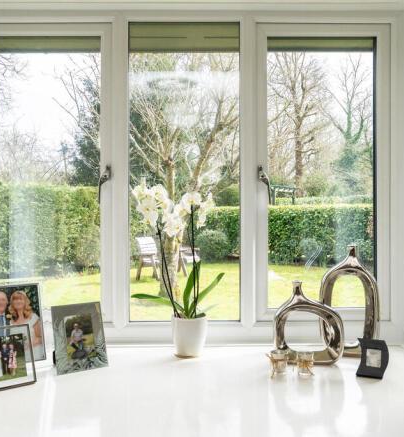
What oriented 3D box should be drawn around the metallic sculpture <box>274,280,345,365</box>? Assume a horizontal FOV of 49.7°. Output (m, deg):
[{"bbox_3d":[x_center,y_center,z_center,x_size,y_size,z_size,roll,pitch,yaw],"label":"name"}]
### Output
[{"bbox_3d":[0.370,0.355,1.515,0.235,0.280,0.080,0,0,4],"label":"metallic sculpture"}]

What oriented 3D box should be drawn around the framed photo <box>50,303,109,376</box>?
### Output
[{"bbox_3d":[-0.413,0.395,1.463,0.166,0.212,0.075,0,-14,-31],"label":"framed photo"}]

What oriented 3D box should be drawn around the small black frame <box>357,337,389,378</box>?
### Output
[{"bbox_3d":[0.535,0.438,1.380,0.085,0.113,0.055,0,0,31],"label":"small black frame"}]

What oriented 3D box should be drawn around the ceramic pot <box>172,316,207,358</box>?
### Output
[{"bbox_3d":[-0.044,0.428,1.590,0.131,0.134,0.131,0,0,0],"label":"ceramic pot"}]

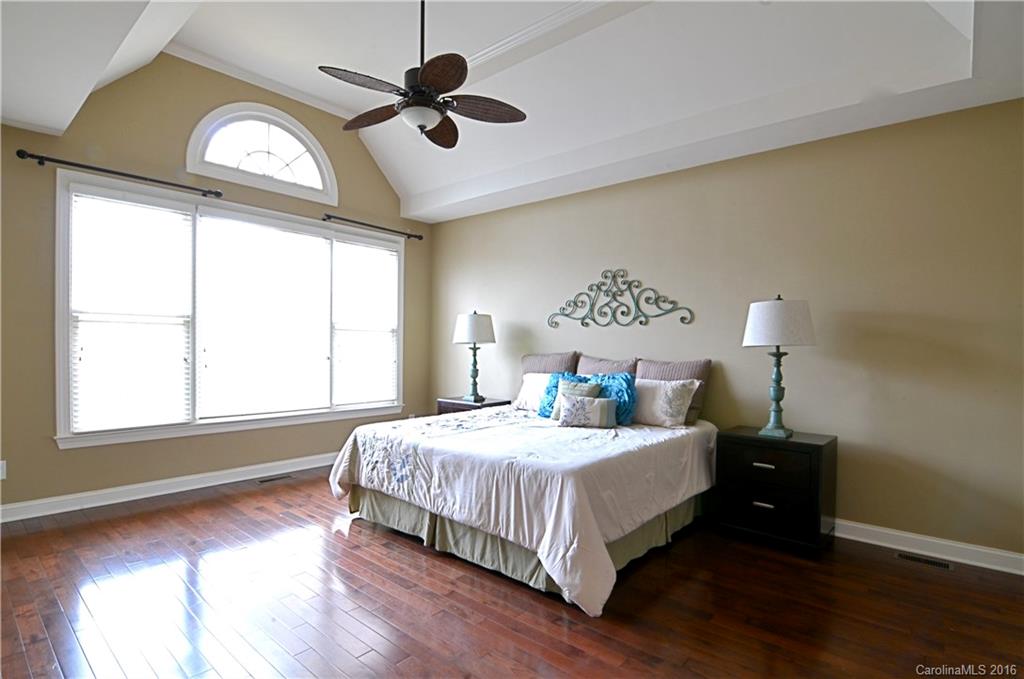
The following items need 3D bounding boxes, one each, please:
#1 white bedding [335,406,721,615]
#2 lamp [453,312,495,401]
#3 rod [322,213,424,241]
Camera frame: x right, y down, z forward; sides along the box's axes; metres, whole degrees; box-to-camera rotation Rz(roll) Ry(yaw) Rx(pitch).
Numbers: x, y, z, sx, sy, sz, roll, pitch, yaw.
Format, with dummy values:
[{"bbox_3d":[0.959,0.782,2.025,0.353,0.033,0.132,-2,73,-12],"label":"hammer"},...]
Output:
[{"bbox_3d":[0.137,0.960,3.460,2.135,0.650,1.756,0,0,40],"label":"white bedding"},{"bbox_3d":[-0.393,0.175,4.773,0.434,0.958,0.434,0,0,0],"label":"lamp"},{"bbox_3d":[-1.619,-1.334,5.489,1.300,0.070,0.110,1,-1,-44],"label":"rod"}]

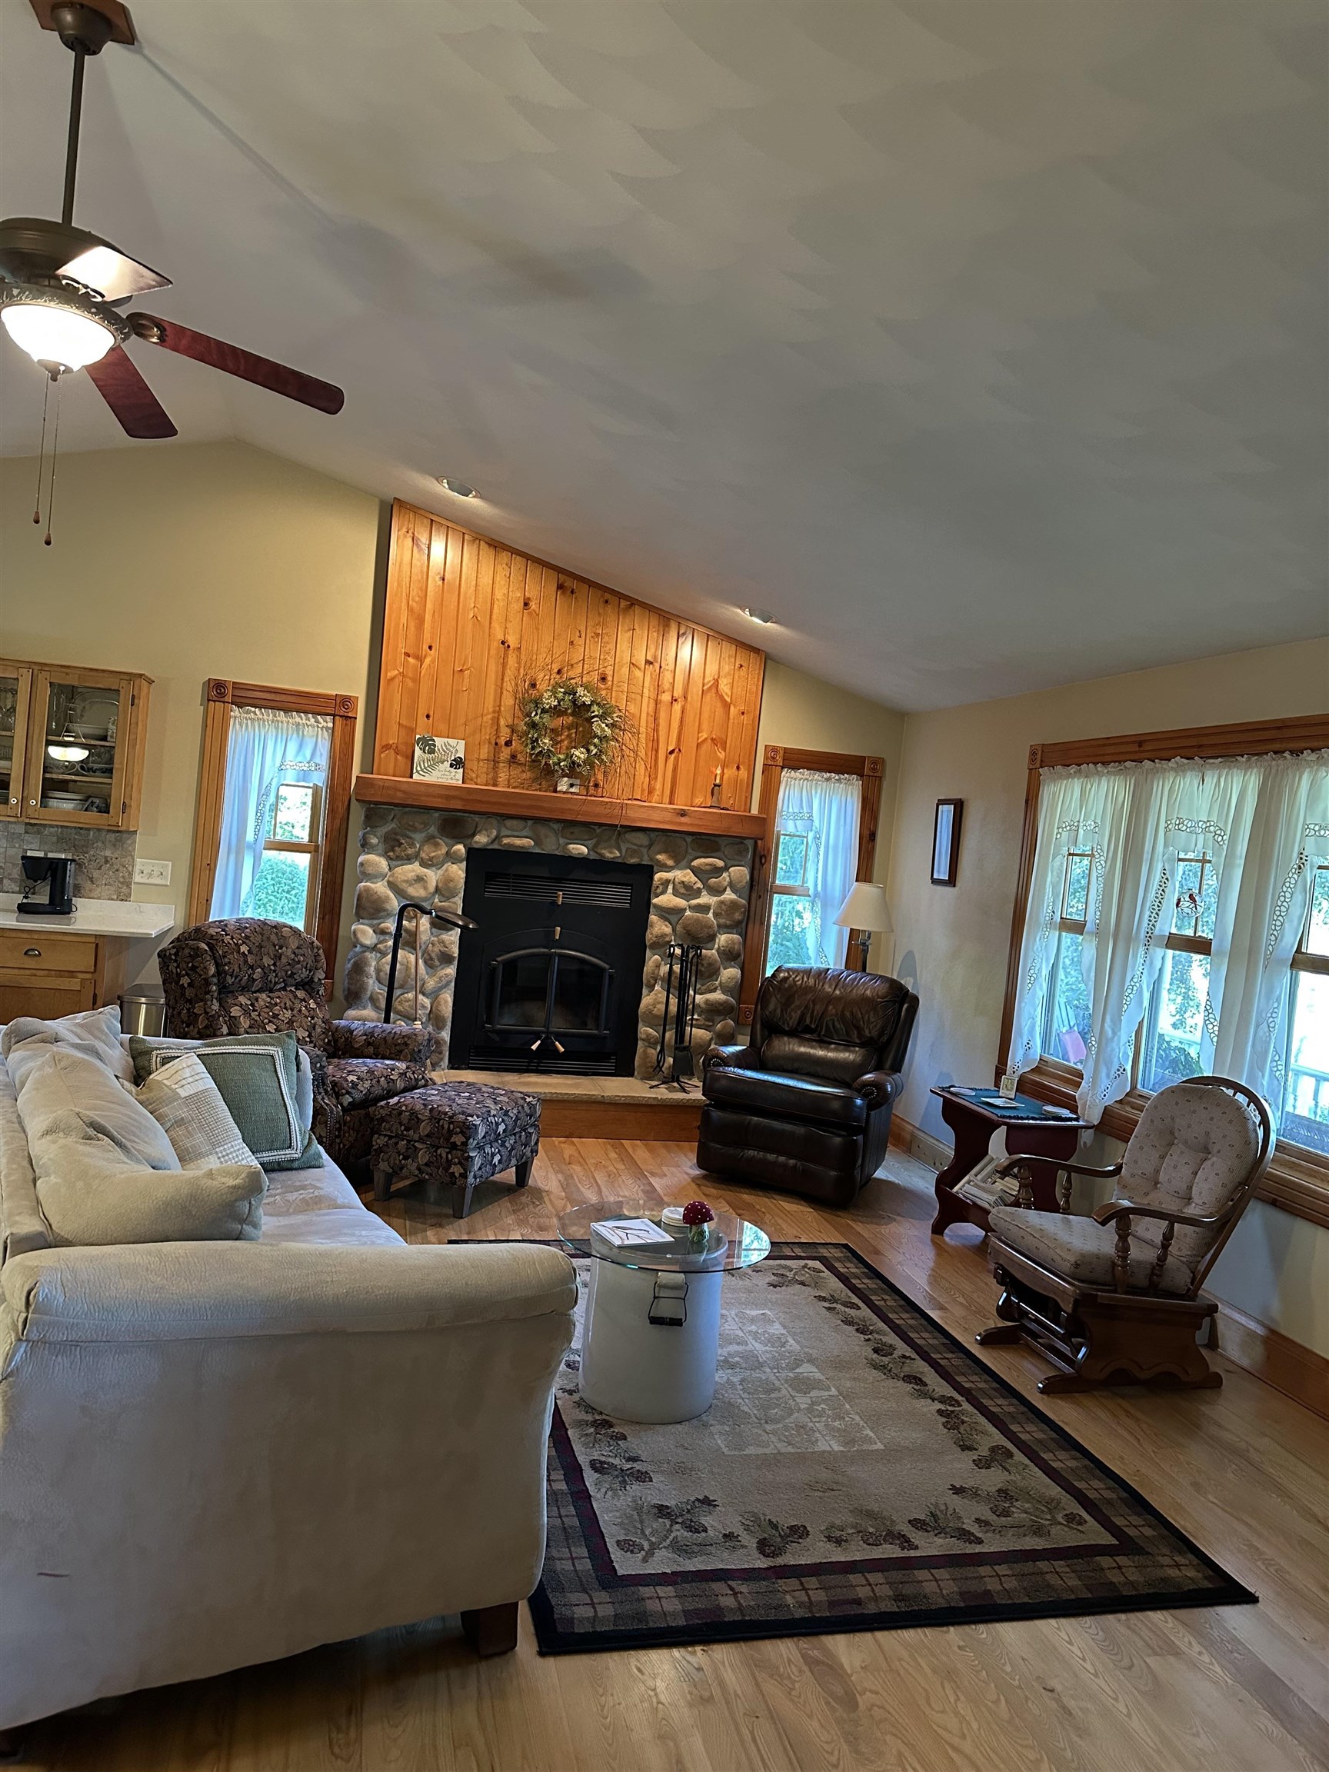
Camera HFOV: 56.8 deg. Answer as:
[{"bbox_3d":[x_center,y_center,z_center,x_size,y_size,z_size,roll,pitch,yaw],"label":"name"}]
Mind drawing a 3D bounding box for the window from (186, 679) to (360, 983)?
[{"bbox_3d":[-2.005,-0.219,6.277,0.727,1.589,0.120,5,2,-14],"label":"window"}]

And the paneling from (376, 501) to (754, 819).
[{"bbox_3d":[-0.454,-1.184,6.575,2.058,1.414,0.060,5,2,-14],"label":"paneling"}]

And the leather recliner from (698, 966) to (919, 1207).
[{"bbox_3d":[0.760,0.911,5.936,0.860,1.000,0.890,7,3,31],"label":"leather recliner"}]

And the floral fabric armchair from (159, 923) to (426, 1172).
[{"bbox_3d":[-1.590,0.698,5.321,0.890,1.040,0.810,6,2,24],"label":"floral fabric armchair"}]

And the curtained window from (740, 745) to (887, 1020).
[{"bbox_3d":[0.840,0.013,6.919,0.730,1.540,0.090,5,2,-14],"label":"curtained window"}]

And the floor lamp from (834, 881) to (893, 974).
[{"bbox_3d":[1.050,0.694,6.661,0.340,1.430,0.340,5,2,-14],"label":"floor lamp"}]

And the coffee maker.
[{"bbox_3d":[-2.957,0.000,5.888,0.245,0.285,0.180,4,2,-22],"label":"coffee maker"}]

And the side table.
[{"bbox_3d":[1.399,1.208,5.075,0.435,0.590,0.575,5,2,-14],"label":"side table"}]

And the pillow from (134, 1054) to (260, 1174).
[{"bbox_3d":[-1.241,0.675,3.269,0.140,0.430,0.430,-29,-1,7],"label":"pillow"}]

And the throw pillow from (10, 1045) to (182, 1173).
[{"bbox_3d":[-1.360,0.648,2.959,0.190,0.450,0.520,-37,21,-22],"label":"throw pillow"}]

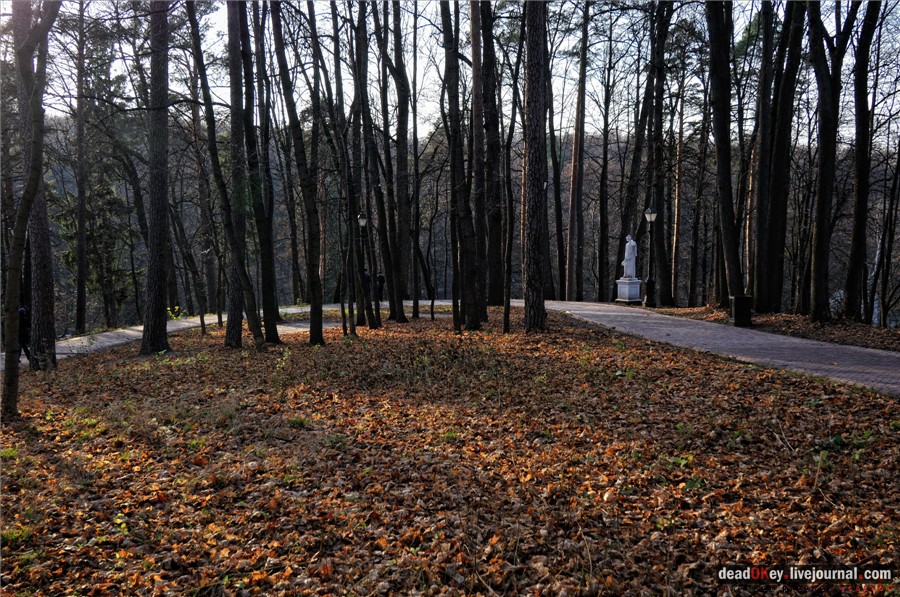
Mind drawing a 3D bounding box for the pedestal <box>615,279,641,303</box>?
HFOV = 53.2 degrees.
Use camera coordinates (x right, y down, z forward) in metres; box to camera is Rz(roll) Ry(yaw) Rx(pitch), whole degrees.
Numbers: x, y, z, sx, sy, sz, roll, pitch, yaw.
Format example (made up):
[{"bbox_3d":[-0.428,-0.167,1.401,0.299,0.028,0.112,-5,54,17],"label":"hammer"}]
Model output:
[{"bbox_3d":[7.363,-0.288,36.980,0.820,1.071,0.820,-1,3,-34],"label":"pedestal"}]

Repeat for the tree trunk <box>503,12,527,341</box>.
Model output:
[{"bbox_3d":[1.579,-3.088,21.856,0.580,7.846,0.400,0,2,0],"label":"tree trunk"}]

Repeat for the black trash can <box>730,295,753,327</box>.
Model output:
[{"bbox_3d":[7.920,0.340,24.400,0.500,0.860,0.500,0,2,-1],"label":"black trash can"}]

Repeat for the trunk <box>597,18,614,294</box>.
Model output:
[{"bbox_3d":[6.923,-6.116,39.769,0.750,12.596,0.600,0,2,0],"label":"trunk"}]

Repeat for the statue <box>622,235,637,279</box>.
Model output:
[{"bbox_3d":[7.392,-1.727,36.967,0.500,1.808,0.540,-1,3,-34],"label":"statue"}]

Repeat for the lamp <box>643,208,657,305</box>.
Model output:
[{"bbox_3d":[7.810,-1.590,34.928,0.460,3.922,0.460,0,2,0],"label":"lamp"}]

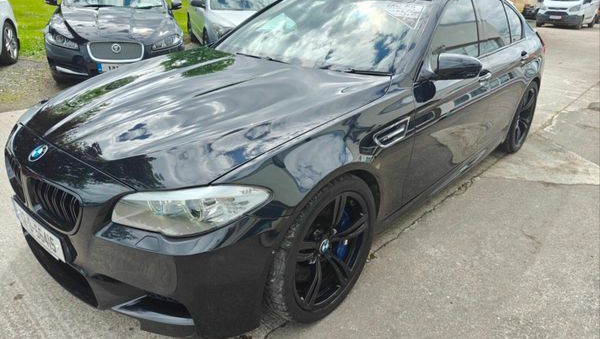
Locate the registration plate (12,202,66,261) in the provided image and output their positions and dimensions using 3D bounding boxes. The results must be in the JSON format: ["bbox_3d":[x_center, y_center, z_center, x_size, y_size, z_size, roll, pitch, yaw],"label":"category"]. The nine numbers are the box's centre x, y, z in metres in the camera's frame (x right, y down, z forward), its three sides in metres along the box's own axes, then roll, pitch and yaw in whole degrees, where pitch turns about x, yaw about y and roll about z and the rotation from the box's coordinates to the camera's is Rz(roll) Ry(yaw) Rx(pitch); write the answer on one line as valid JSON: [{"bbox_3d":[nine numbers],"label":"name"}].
[{"bbox_3d":[-1.098,0.246,1.752,0.520,0.112,0.020,19,30,38],"label":"registration plate"}]

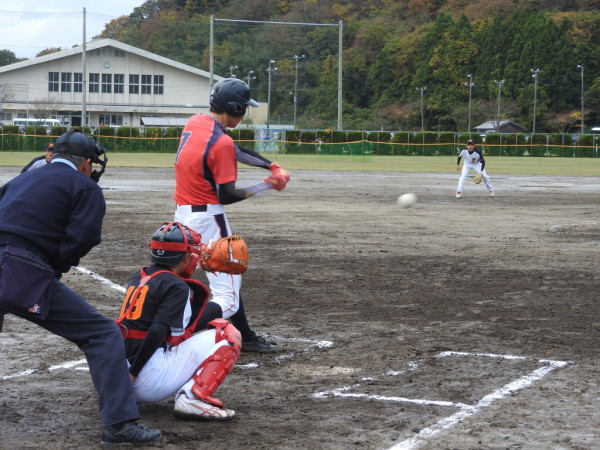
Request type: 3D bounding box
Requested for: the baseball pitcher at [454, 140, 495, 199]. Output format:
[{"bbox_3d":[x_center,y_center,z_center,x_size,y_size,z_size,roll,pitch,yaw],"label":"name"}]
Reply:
[{"bbox_3d":[4.133,-1.368,34.758,0.950,1.400,0.650,1,3,6],"label":"baseball pitcher"}]

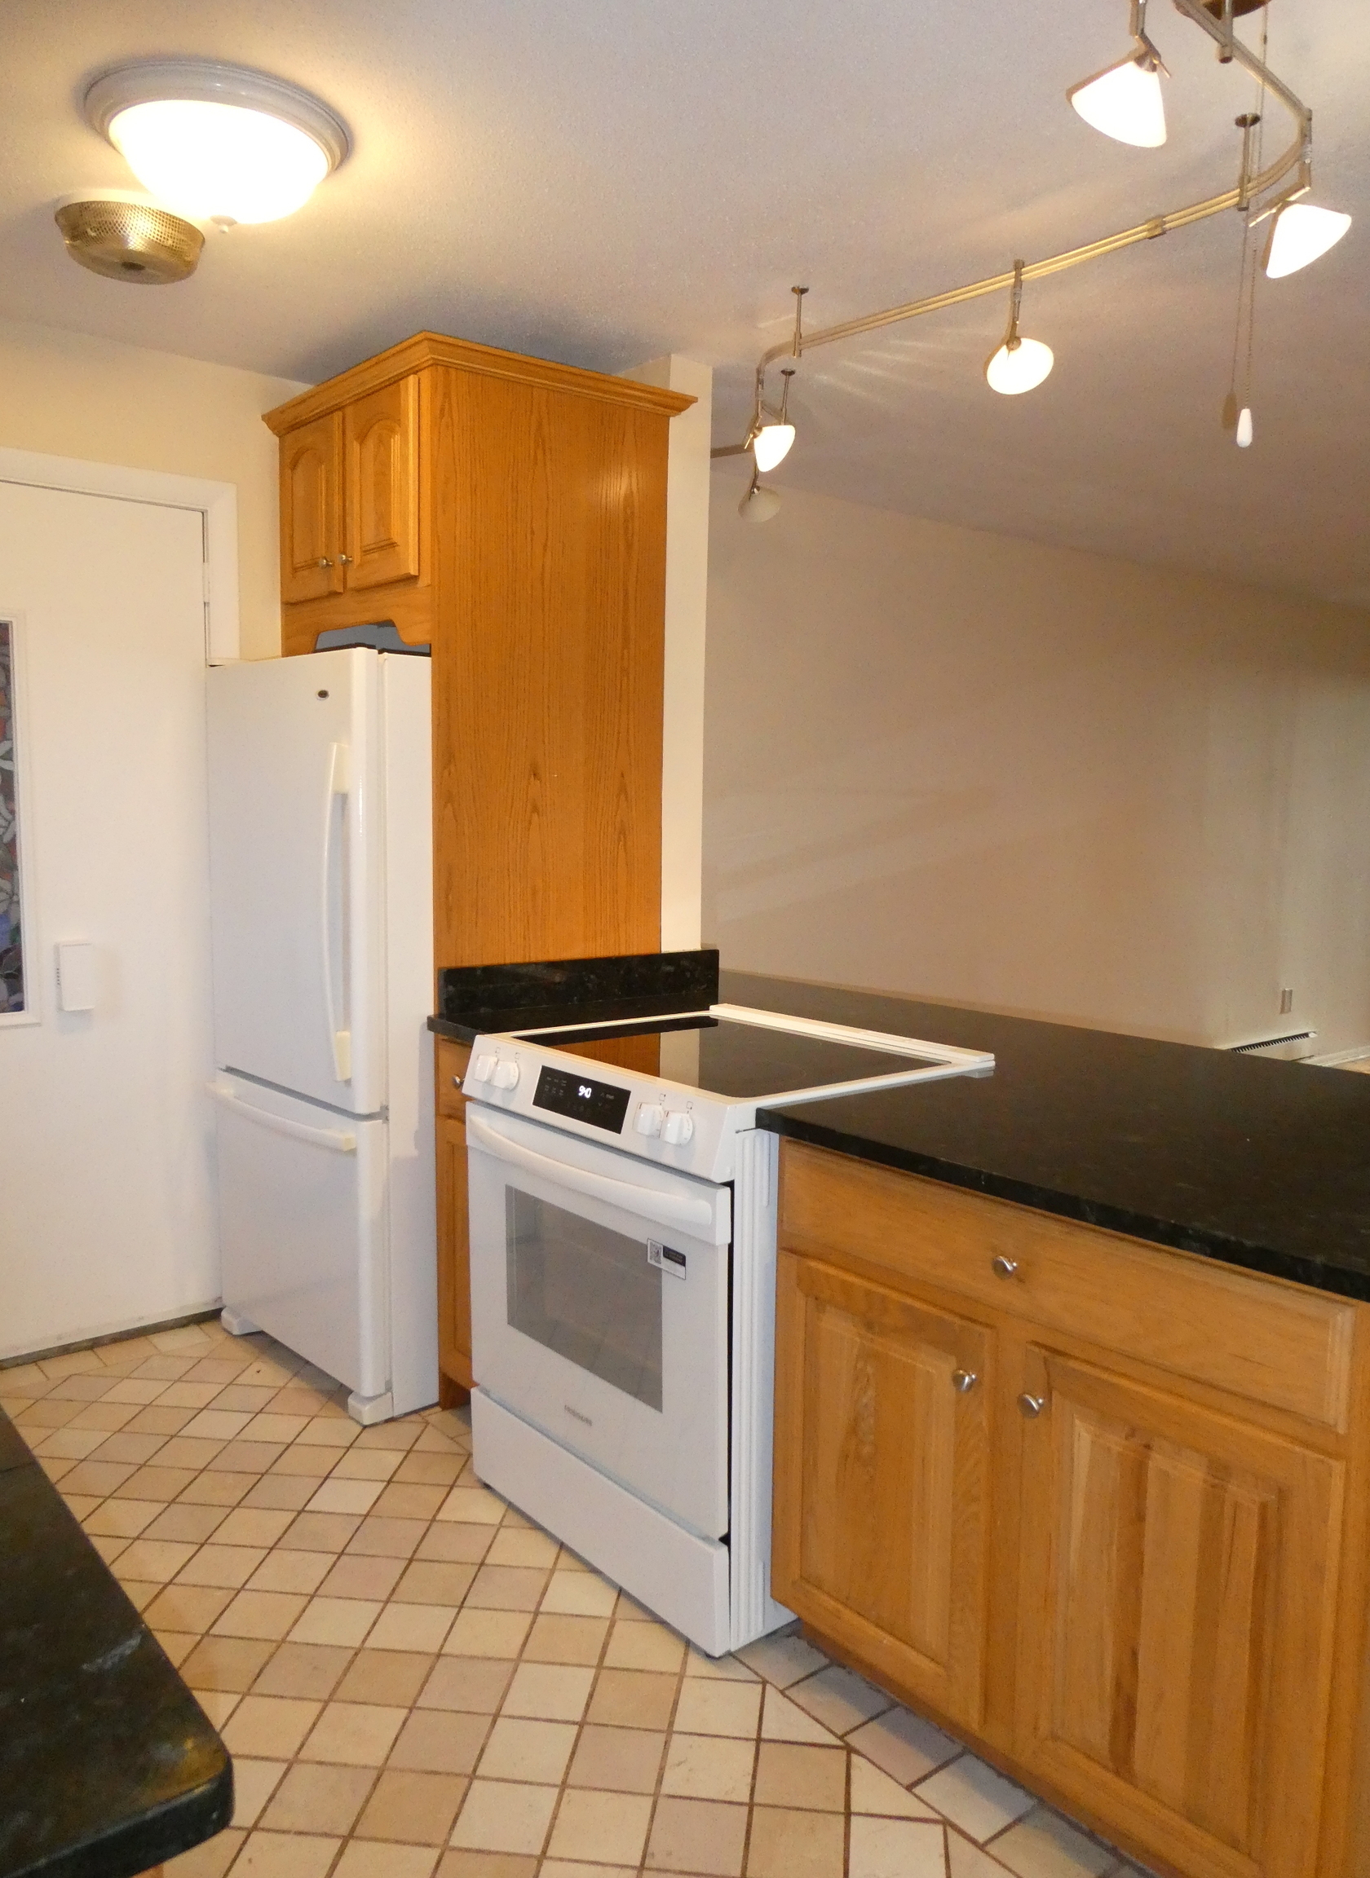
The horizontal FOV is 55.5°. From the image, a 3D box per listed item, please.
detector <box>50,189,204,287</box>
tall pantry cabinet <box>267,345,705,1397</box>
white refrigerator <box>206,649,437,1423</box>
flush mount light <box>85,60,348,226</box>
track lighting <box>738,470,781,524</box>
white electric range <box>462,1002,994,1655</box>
[{"bbox_3d":[-1.059,-1.330,2.489,0.266,0.085,0.266,-4,7,-39],"label":"detector"},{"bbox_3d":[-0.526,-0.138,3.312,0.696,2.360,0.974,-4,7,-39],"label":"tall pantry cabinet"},{"bbox_3d":[-0.681,0.187,3.332,0.815,1.705,0.736,-4,7,-43],"label":"white refrigerator"},{"bbox_3d":[-0.759,-1.255,2.134,0.406,0.159,0.406,-4,7,-39],"label":"flush mount light"},{"bbox_3d":[0.204,-1.204,3.549,0.121,0.149,0.124,2,5,15],"label":"track lighting"},{"bbox_3d":[0.042,0.662,2.493,0.691,0.934,0.770,-4,7,-39],"label":"white electric range"}]

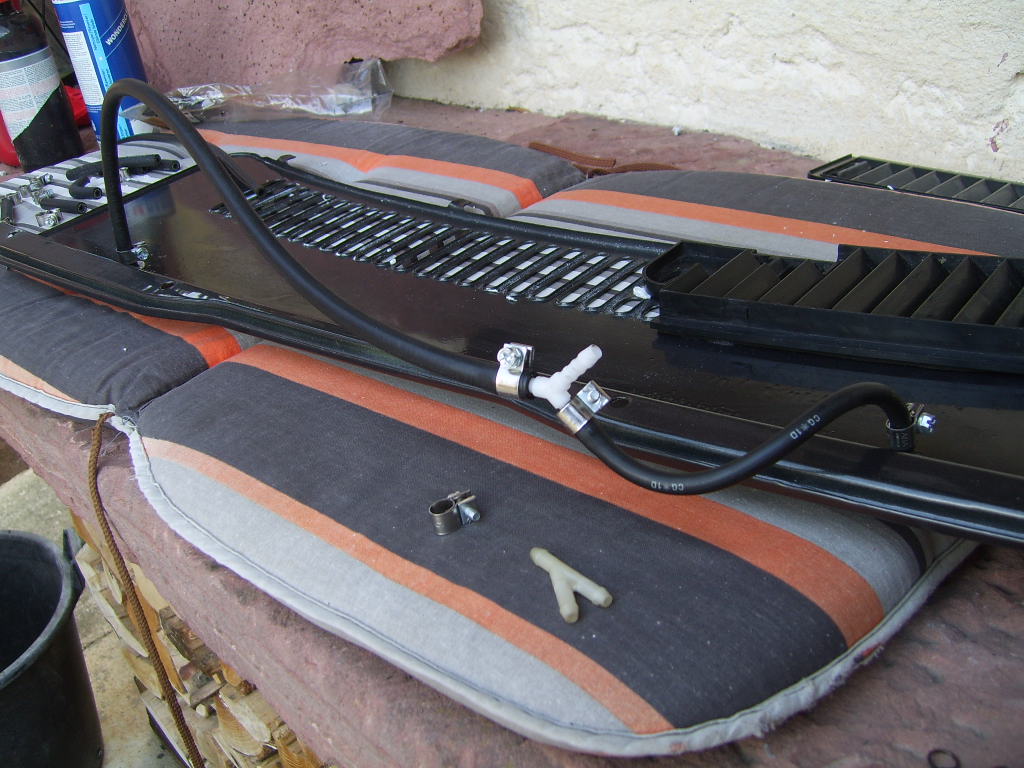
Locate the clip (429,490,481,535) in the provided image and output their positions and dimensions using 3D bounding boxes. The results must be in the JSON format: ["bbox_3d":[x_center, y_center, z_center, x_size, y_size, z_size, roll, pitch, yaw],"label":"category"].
[{"bbox_3d":[-0.024,0.053,0.460,0.020,0.011,0.015,-17,32,-14],"label":"clip"}]

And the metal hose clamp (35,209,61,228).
[{"bbox_3d":[-0.365,-0.130,0.885,0.020,0.013,0.014,-15,34,-13],"label":"metal hose clamp"}]

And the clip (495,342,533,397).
[{"bbox_3d":[0.001,-0.005,0.441,0.009,0.021,0.015,13,16,24],"label":"clip"}]

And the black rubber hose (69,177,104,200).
[{"bbox_3d":[-0.326,-0.150,0.862,0.028,0.011,0.020,9,35,27],"label":"black rubber hose"}]

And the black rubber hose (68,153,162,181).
[{"bbox_3d":[-0.311,-0.170,0.882,0.075,0.013,0.016,-5,31,5],"label":"black rubber hose"}]

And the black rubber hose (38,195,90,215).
[{"bbox_3d":[-0.329,-0.132,0.827,0.055,0.010,0.010,13,37,35],"label":"black rubber hose"}]

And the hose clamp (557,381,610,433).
[{"bbox_3d":[0.028,0.009,0.445,0.021,0.010,0.015,-43,7,0],"label":"hose clamp"}]

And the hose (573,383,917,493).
[{"bbox_3d":[0.092,0.019,0.455,0.143,0.054,0.022,-9,31,-1],"label":"hose"}]

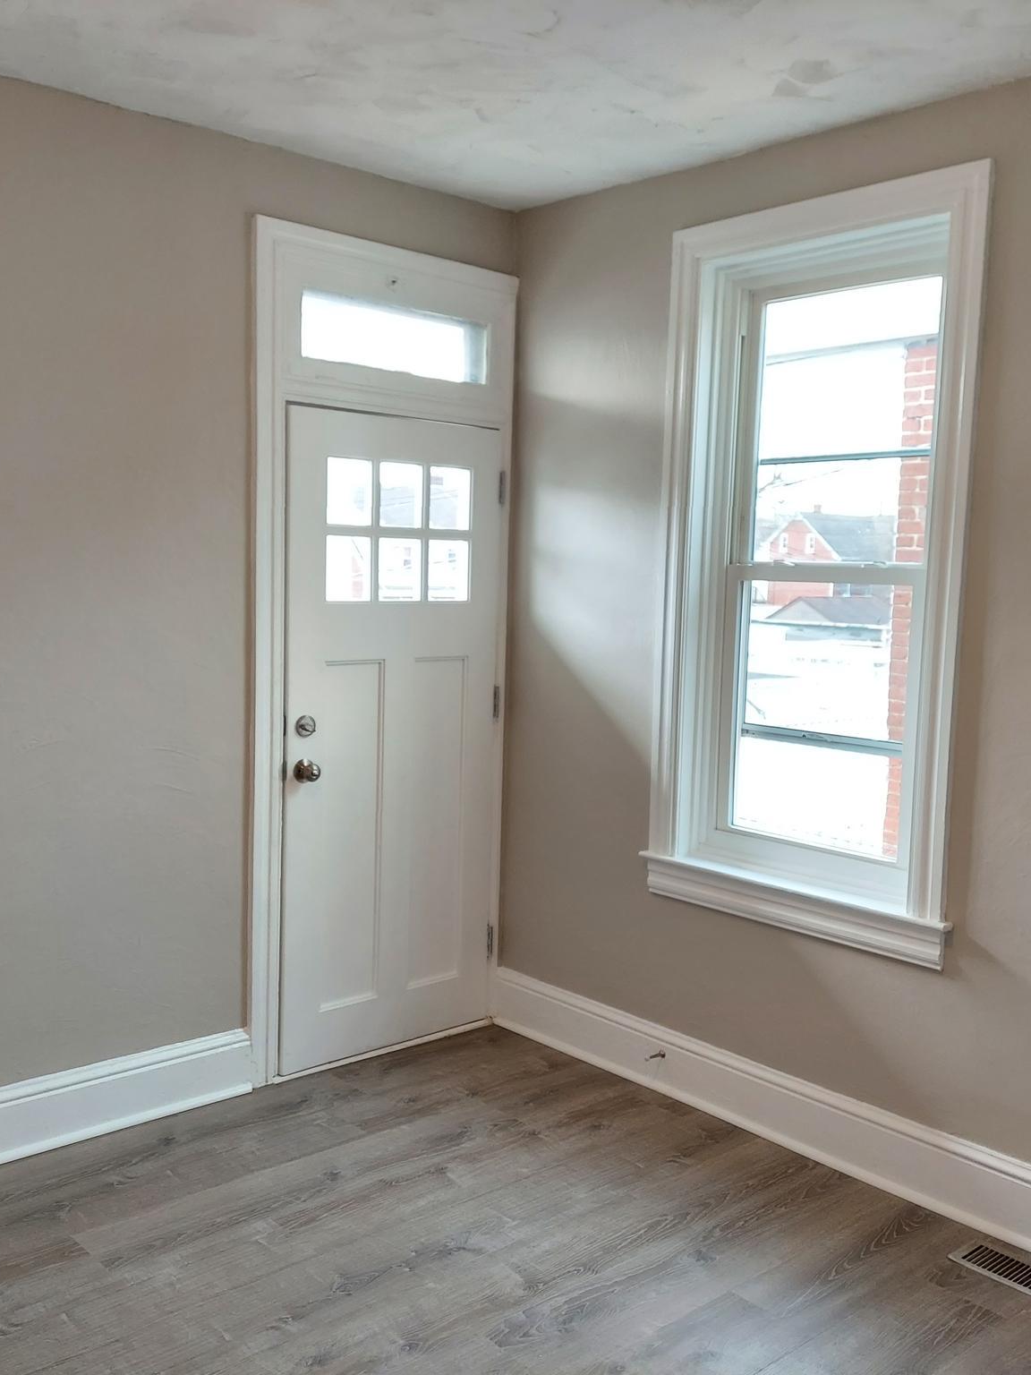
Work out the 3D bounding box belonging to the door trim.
[{"bbox_3d":[-0.423,-0.081,4.062,0.998,2.547,0.120,-3,7,-42],"label":"door trim"}]

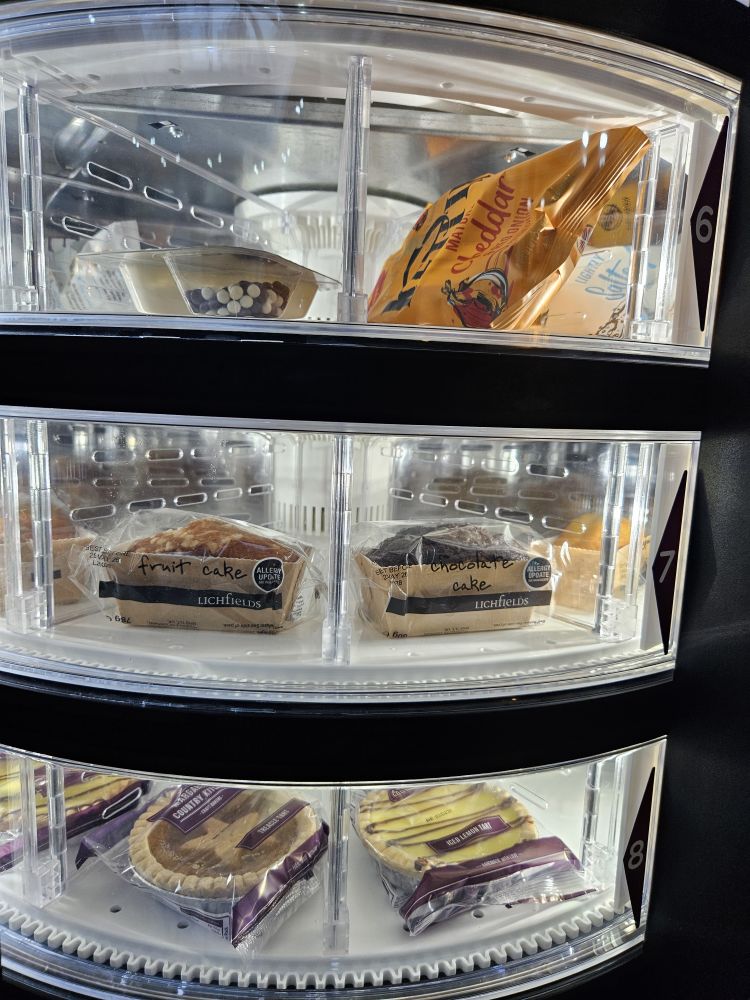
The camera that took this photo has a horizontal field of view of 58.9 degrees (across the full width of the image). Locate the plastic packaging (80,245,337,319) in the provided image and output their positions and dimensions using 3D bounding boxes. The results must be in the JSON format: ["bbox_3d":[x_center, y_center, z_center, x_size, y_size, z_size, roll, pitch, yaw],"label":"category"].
[{"bbox_3d":[-0.084,-0.106,0.359,0.102,0.035,0.102,6,9,21],"label":"plastic packaging"}]

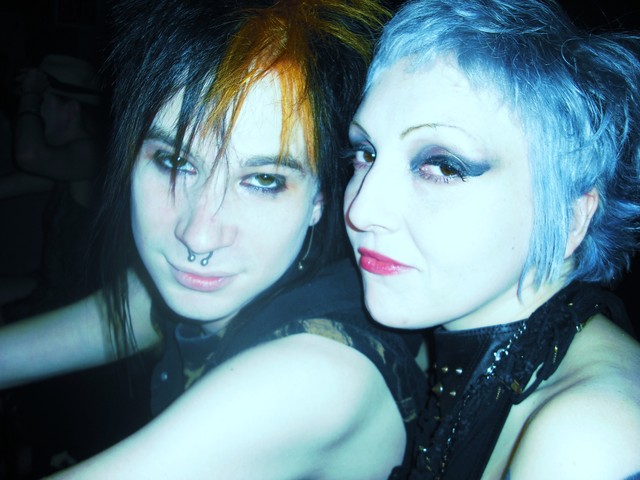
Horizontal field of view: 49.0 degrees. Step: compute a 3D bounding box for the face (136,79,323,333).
[{"bbox_3d":[-0.071,-0.029,0.540,0.147,0.200,0.125,11,22,-1],"label":"face"}]

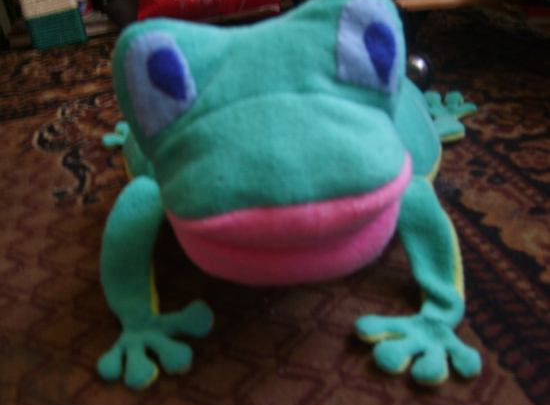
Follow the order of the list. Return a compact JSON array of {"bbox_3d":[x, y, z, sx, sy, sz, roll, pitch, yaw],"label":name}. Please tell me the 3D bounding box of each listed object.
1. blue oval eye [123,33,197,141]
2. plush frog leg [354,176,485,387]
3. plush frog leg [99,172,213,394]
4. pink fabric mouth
[{"bbox_3d":[-0.082,-0.086,0.400,0.048,0.075,0.020,-12,7,15],"label":"blue oval eye"},{"bbox_3d":[0.110,0.050,0.427,0.092,0.126,0.115,-1,33,3],"label":"plush frog leg"},{"bbox_3d":[-0.097,0.055,0.434,0.088,0.126,0.115,-3,33,0],"label":"plush frog leg"},{"bbox_3d":[0.011,0.012,0.405,0.172,0.062,0.075,-11,21,3],"label":"pink fabric mouth"}]

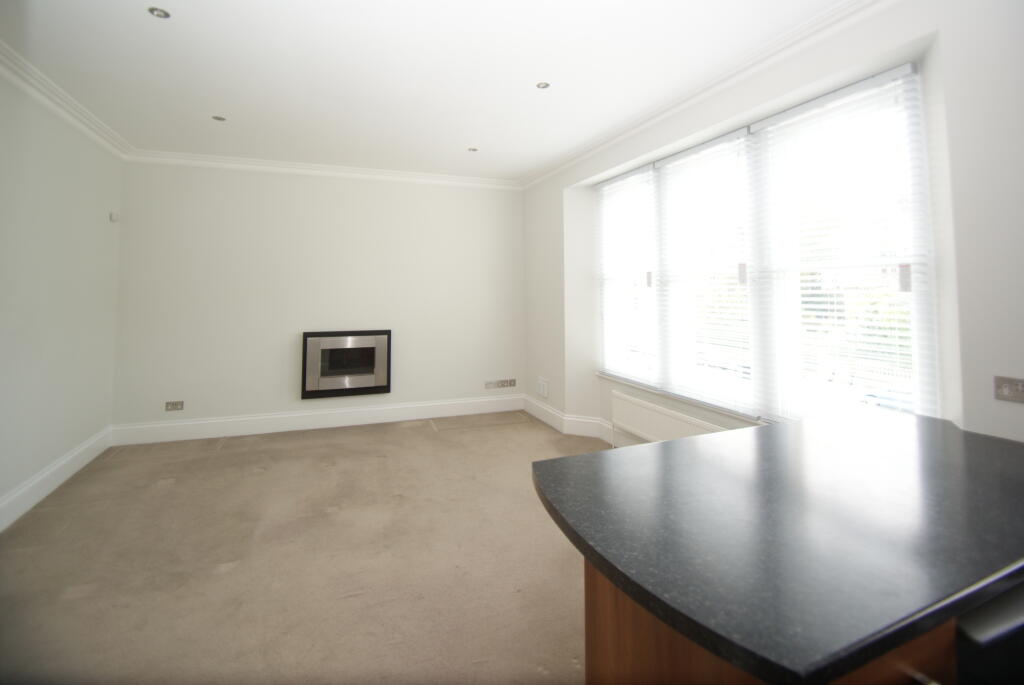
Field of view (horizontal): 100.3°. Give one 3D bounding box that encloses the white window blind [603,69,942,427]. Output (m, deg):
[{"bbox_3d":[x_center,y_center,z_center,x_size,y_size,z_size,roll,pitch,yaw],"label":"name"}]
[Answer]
[{"bbox_3d":[1.350,-0.390,2.960,0.140,1.800,2.340,-1,3,-25],"label":"white window blind"}]

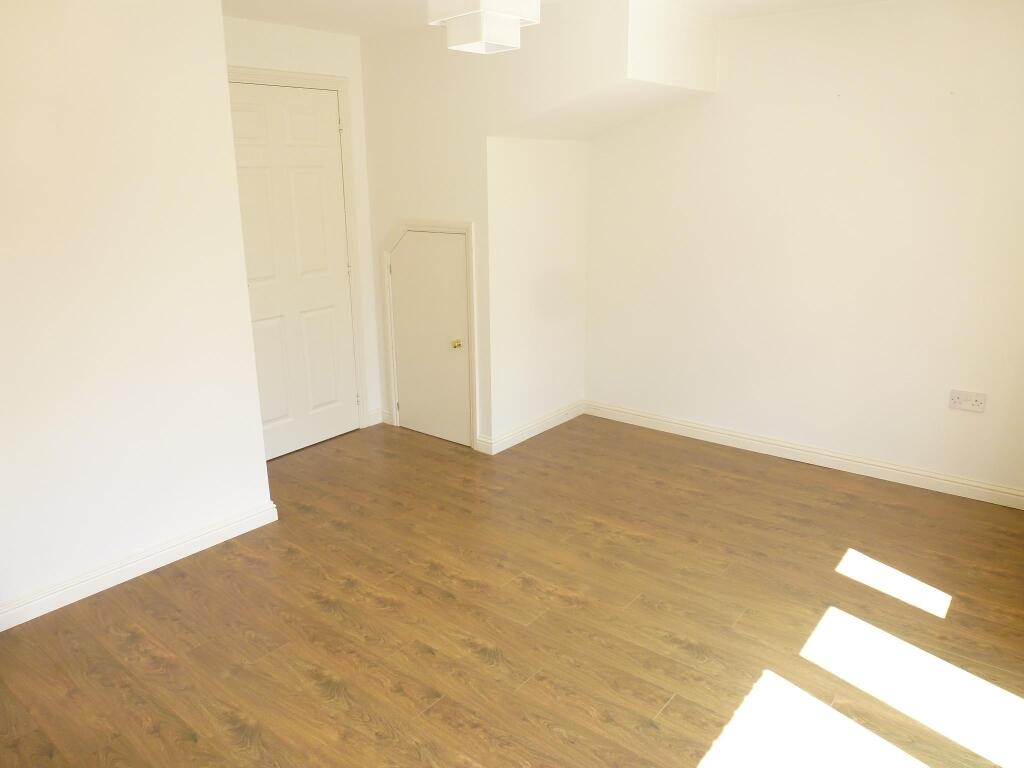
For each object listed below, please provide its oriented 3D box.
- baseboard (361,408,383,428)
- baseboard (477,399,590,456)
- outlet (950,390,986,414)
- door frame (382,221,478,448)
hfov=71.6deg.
[{"bbox_3d":[-0.914,0.228,4.640,0.020,0.100,0.175,12,19,37],"label":"baseboard"},{"bbox_3d":[0.147,0.252,4.533,0.130,0.102,0.988,12,19,37],"label":"baseboard"},{"bbox_3d":[2.220,0.085,3.459,0.146,0.087,0.012,12,19,37],"label":"outlet"},{"bbox_3d":[-0.487,-0.300,4.270,0.725,1.312,0.050,12,19,37],"label":"door frame"}]

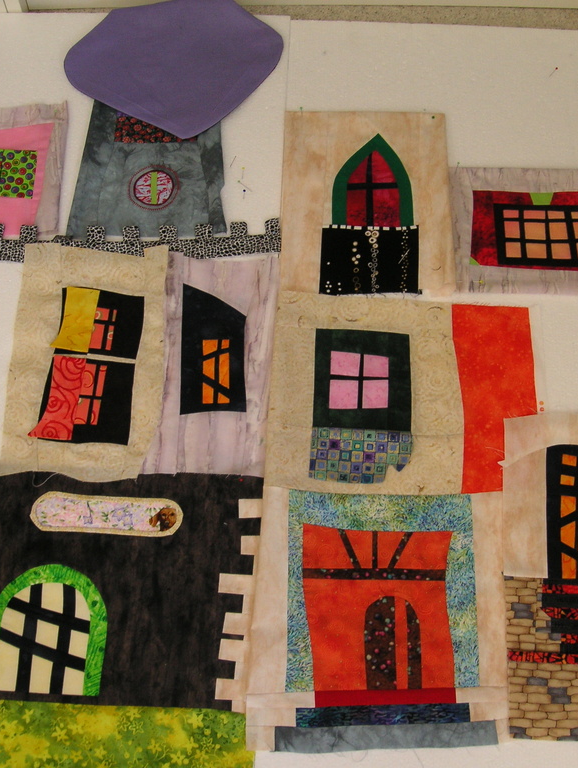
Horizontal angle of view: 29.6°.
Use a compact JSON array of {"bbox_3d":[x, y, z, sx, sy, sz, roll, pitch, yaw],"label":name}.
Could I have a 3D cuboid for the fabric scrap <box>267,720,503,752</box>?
[{"bbox_3d":[0.114,0.413,1.285,0.260,0.006,0.031,-1,68,0],"label":"fabric scrap"}]

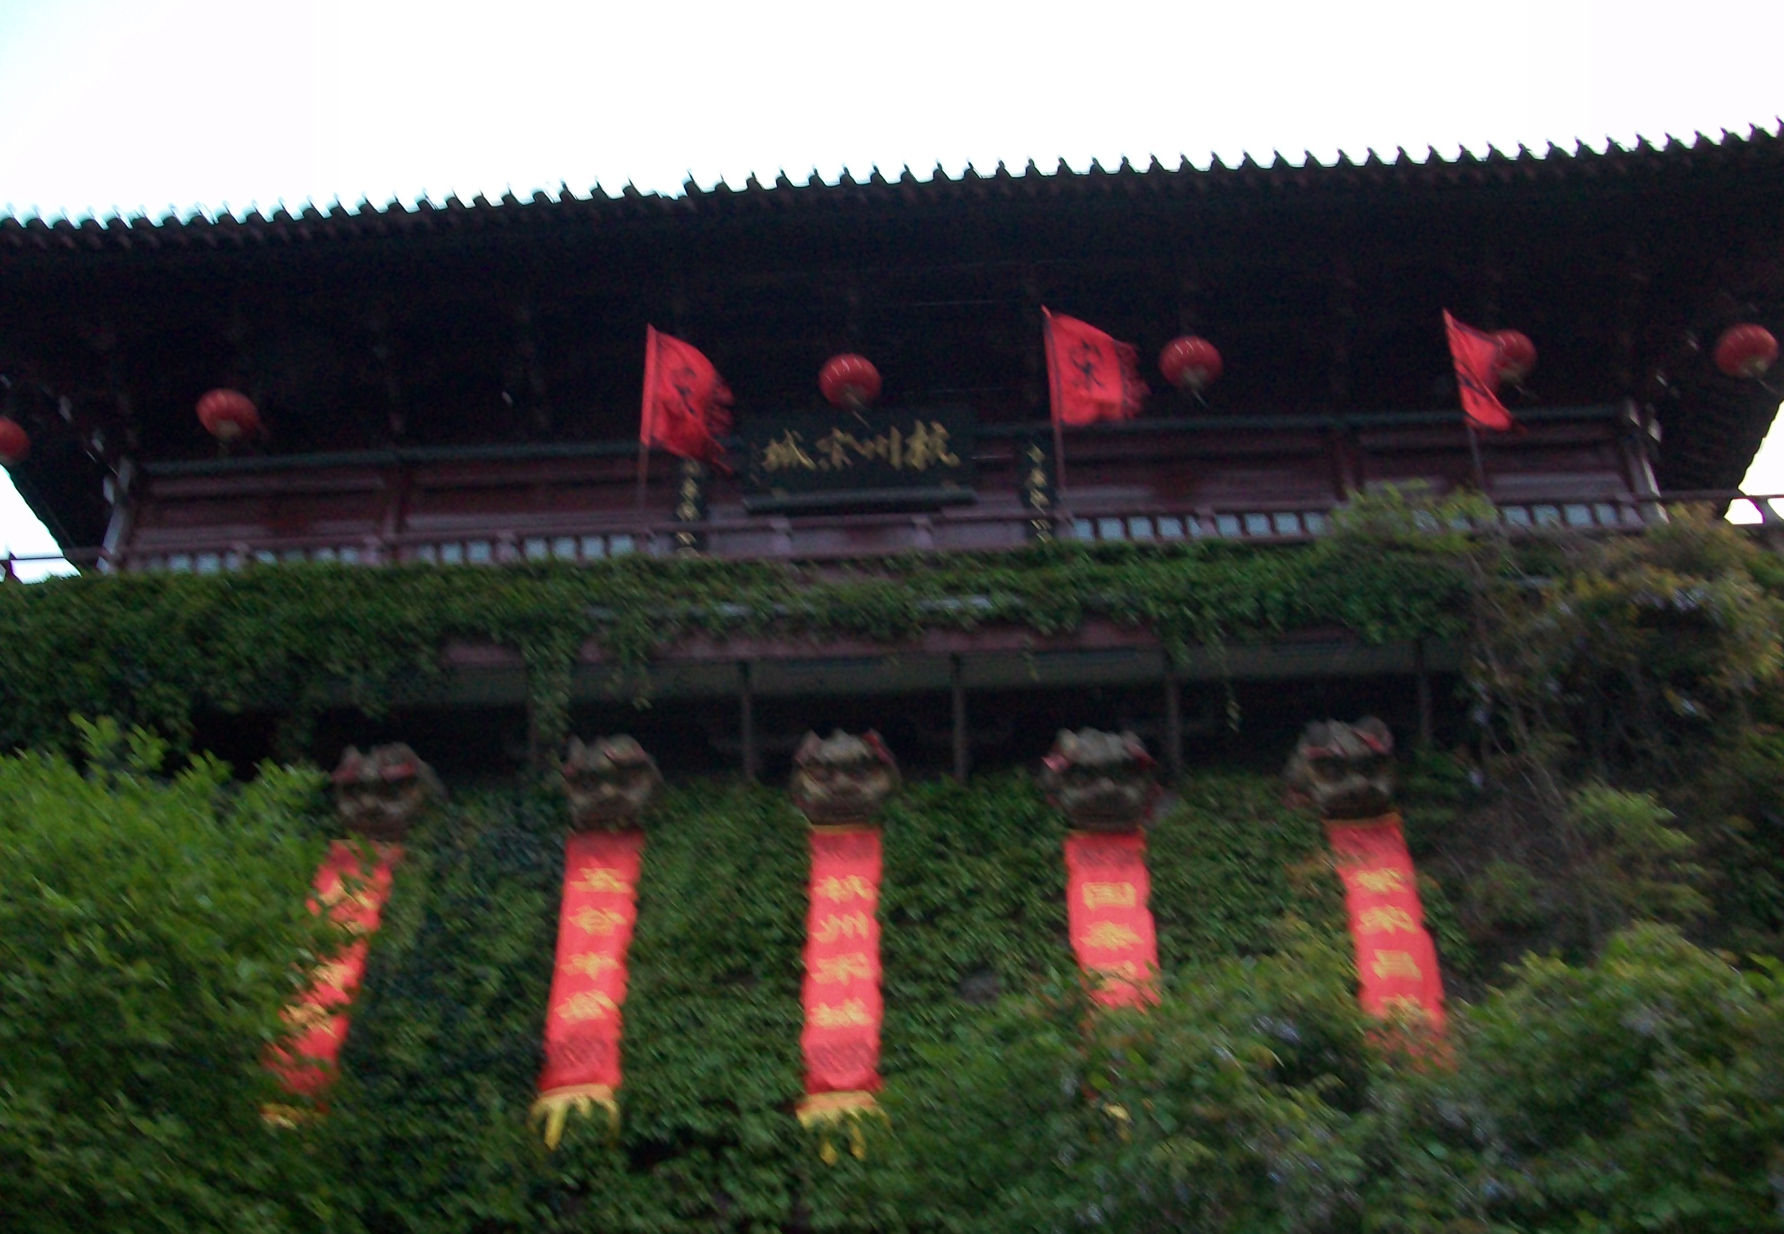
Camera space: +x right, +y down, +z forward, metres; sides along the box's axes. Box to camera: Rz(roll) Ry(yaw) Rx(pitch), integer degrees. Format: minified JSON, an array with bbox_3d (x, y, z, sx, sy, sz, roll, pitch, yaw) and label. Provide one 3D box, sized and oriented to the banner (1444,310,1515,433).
[{"bbox_3d":[7.465,-3.121,22.292,0.978,1.741,0.600,-2,-26,2],"label":"banner"}]

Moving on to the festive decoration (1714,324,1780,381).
[{"bbox_3d":[11.080,-3.452,22.723,0.830,0.680,0.830,-2,-26,2],"label":"festive decoration"}]

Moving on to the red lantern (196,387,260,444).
[{"bbox_3d":[-8.835,-2.682,23.334,0.830,0.680,0.830,-2,-26,2],"label":"red lantern"}]

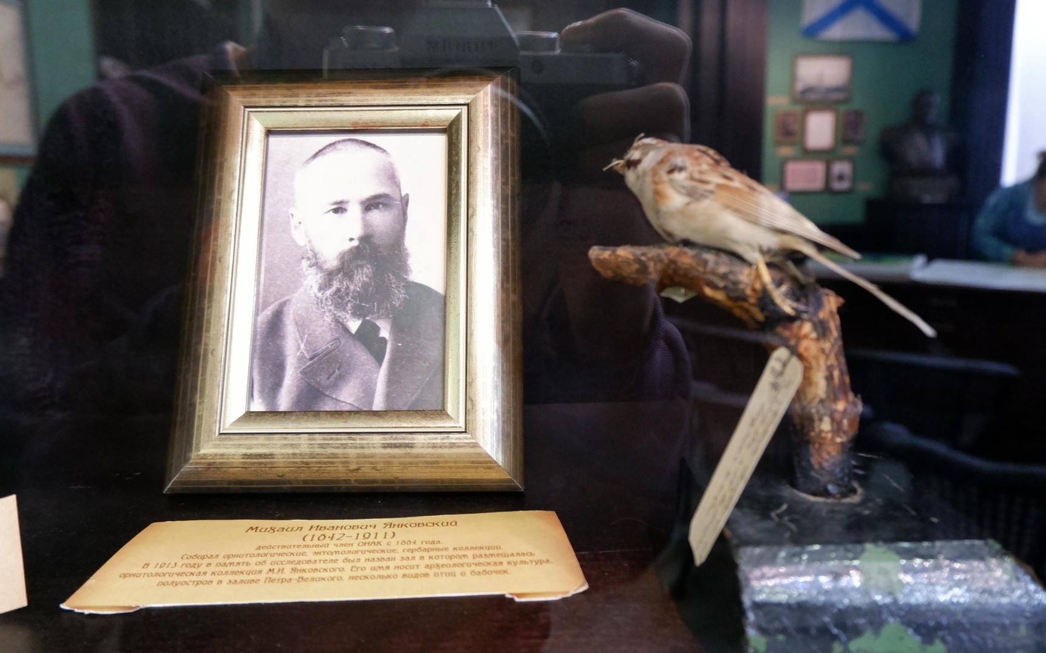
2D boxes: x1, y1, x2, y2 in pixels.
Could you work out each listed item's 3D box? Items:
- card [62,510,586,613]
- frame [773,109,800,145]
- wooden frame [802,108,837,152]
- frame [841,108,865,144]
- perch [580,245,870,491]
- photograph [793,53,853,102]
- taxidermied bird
[{"bbox_3d":[-0.085,0.107,0.384,0.216,0.005,0.094,-1,8,-5],"label":"card"},{"bbox_3d":[1.547,-1.165,4.684,0.149,0.207,0.020,0,8,0],"label":"frame"},{"bbox_3d":[1.734,-1.149,4.686,0.202,0.260,0.020,0,8,0],"label":"wooden frame"},{"bbox_3d":[1.931,-1.173,4.682,0.143,0.202,0.020,0,8,0],"label":"frame"},{"bbox_3d":[0.078,0.017,0.317,0.106,0.098,0.032,2,8,13],"label":"perch"},{"bbox_3d":[1.737,-1.440,4.645,0.342,0.275,0.020,0,8,0],"label":"photograph"},{"bbox_3d":[0.095,-0.036,0.312,0.126,0.076,0.044,2,8,13],"label":"taxidermied bird"}]

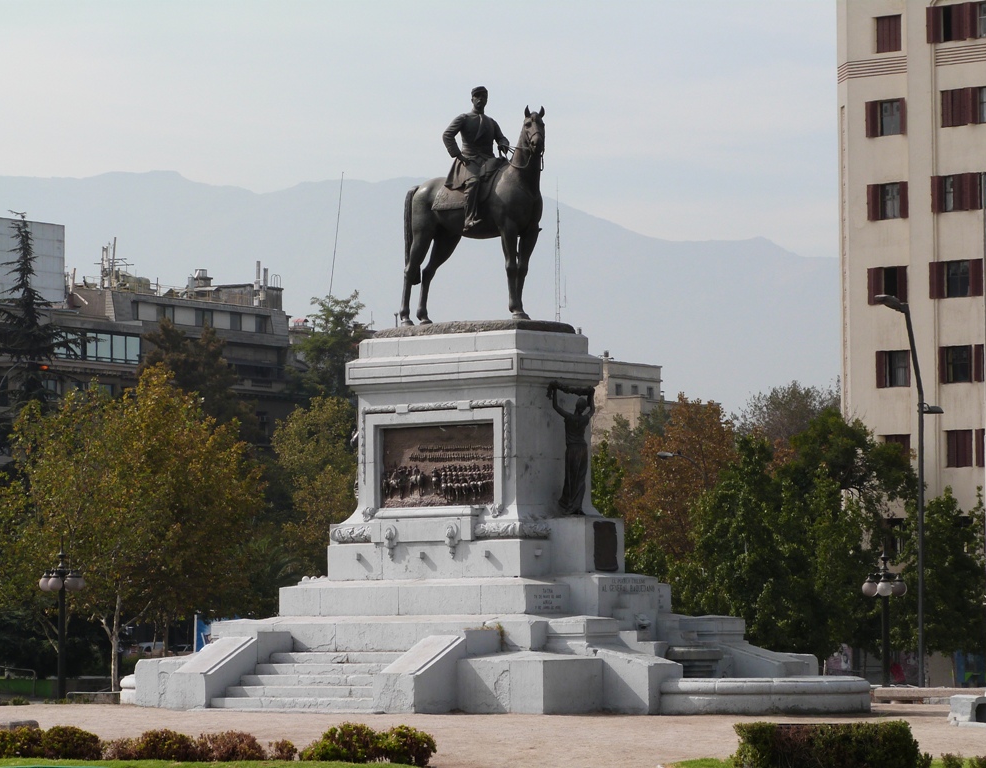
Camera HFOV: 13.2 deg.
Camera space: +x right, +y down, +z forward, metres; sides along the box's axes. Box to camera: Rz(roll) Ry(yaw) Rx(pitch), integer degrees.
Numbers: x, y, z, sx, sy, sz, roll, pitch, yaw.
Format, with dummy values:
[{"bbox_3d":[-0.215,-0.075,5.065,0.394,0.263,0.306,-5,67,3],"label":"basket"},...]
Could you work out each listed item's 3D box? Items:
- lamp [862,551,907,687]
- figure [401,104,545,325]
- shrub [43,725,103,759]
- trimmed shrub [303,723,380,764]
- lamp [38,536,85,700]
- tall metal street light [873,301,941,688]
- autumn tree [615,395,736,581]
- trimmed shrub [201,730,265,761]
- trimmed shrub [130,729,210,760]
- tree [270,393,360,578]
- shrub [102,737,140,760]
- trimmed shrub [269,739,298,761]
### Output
[{"bbox_3d":[9.834,6.041,107.000,1.150,3.900,1.150,0,-4,0],"label":"lamp"},{"bbox_3d":[-0.259,-2.966,70.238,3.200,3.900,1.300,-3,-4,39],"label":"figure"},{"bbox_3d":[-5.274,4.486,53.300,0.750,0.460,0.650,0,-4,0],"label":"shrub"},{"bbox_3d":[-1.560,3.691,43.858,0.830,0.430,0.750,0,-3,0],"label":"trimmed shrub"},{"bbox_3d":[-8.991,4.882,88.867,0.980,3.450,0.980,0,-3,0],"label":"lamp"},{"bbox_3d":[11.733,3.226,120.000,1.950,11.500,0.400,0,-4,0],"label":"tall metal street light"},{"bbox_3d":[6.443,5.088,147.960,4.400,9.700,4.400,0,-3,0],"label":"autumn tree"},{"bbox_3d":[-3.247,4.523,53.300,0.800,0.380,0.650,0,-4,0],"label":"trimmed shrub"},{"bbox_3d":[-3.406,3.796,44.853,0.800,0.360,0.720,0,-3,0],"label":"trimmed shrub"},{"bbox_3d":[-5.243,4.800,134.954,4.000,9.000,4.000,0,-3,0],"label":"tree"},{"bbox_3d":[-4.661,4.561,53.300,0.470,0.310,0.450,0,-4,0],"label":"shrub"},{"bbox_3d":[-2.616,4.565,53.200,0.350,0.280,0.340,0,-4,0],"label":"trimmed shrub"}]

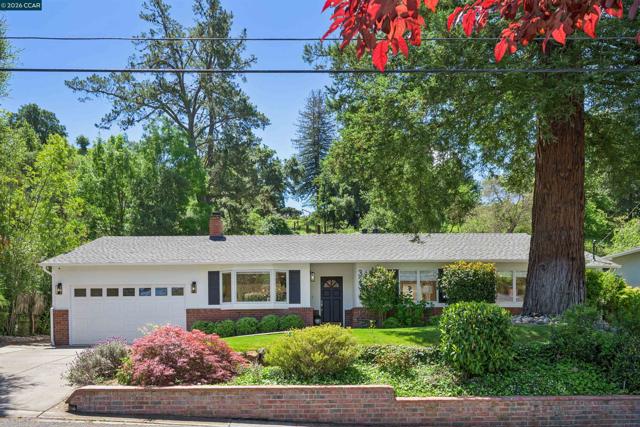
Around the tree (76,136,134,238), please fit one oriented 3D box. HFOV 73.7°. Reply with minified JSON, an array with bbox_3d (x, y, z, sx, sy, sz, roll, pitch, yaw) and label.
[{"bbox_3d":[-15.511,-1.090,31.000,4.200,9.200,4.000,0,0,0],"label":"tree"}]

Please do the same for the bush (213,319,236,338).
[{"bbox_3d":[-3.447,4.150,15.400,0.840,0.700,0.820,0,0,0],"label":"bush"}]

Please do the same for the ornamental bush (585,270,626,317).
[{"bbox_3d":[9.635,2.767,14.400,1.500,1.650,1.450,0,0,0],"label":"ornamental bush"}]

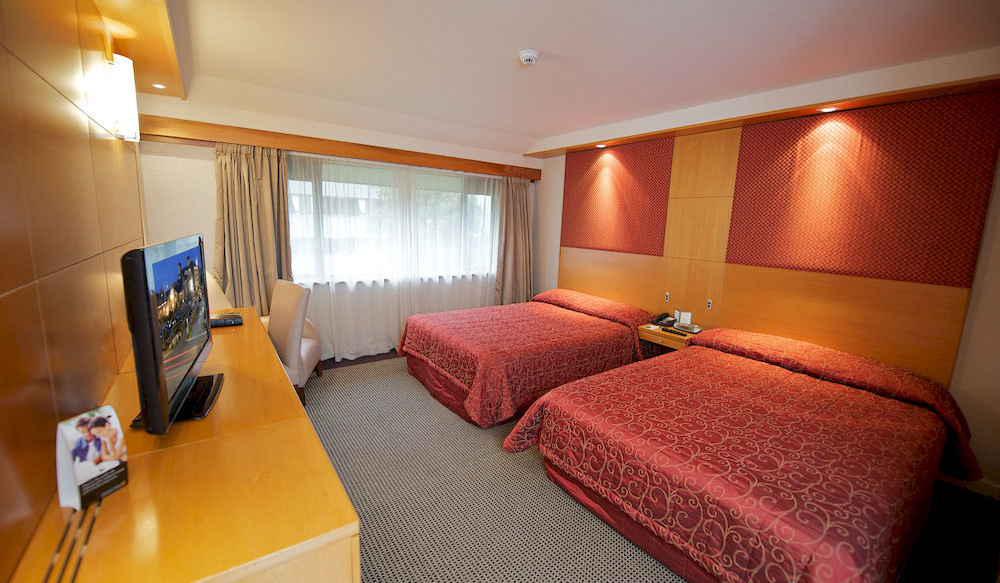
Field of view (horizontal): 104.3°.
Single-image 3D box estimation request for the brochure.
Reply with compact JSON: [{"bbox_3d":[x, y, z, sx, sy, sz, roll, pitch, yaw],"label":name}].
[{"bbox_3d":[-1.068,0.428,1.013,0.059,0.230,0.104,4,10,12],"label":"brochure"}]

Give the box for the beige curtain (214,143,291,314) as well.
[{"bbox_3d":[-2.155,-0.212,3.468,0.551,2.046,0.150,-5,13,-36],"label":"beige curtain"}]

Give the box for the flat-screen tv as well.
[{"bbox_3d":[-1.304,0.103,1.597,0.242,0.645,1.008,-4,12,-29],"label":"flat-screen tv"}]

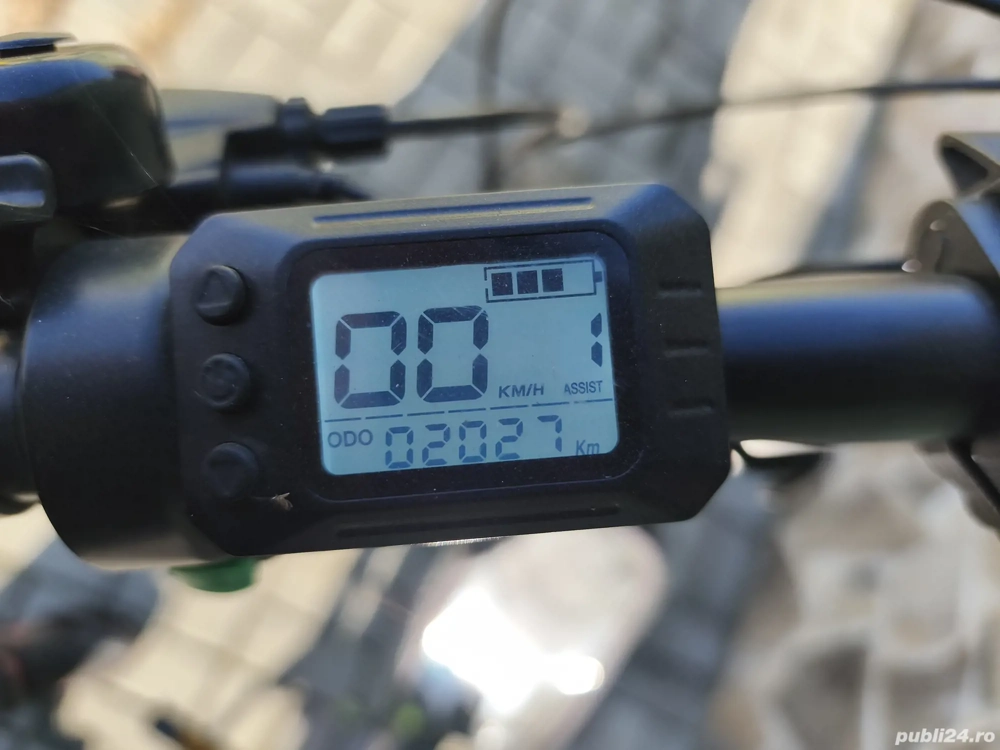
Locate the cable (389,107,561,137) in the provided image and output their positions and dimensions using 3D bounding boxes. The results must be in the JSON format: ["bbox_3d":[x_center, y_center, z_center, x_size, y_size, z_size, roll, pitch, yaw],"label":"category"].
[{"bbox_3d":[-0.005,-0.061,0.159,0.045,0.005,0.005,-14,56,-24],"label":"cable"}]

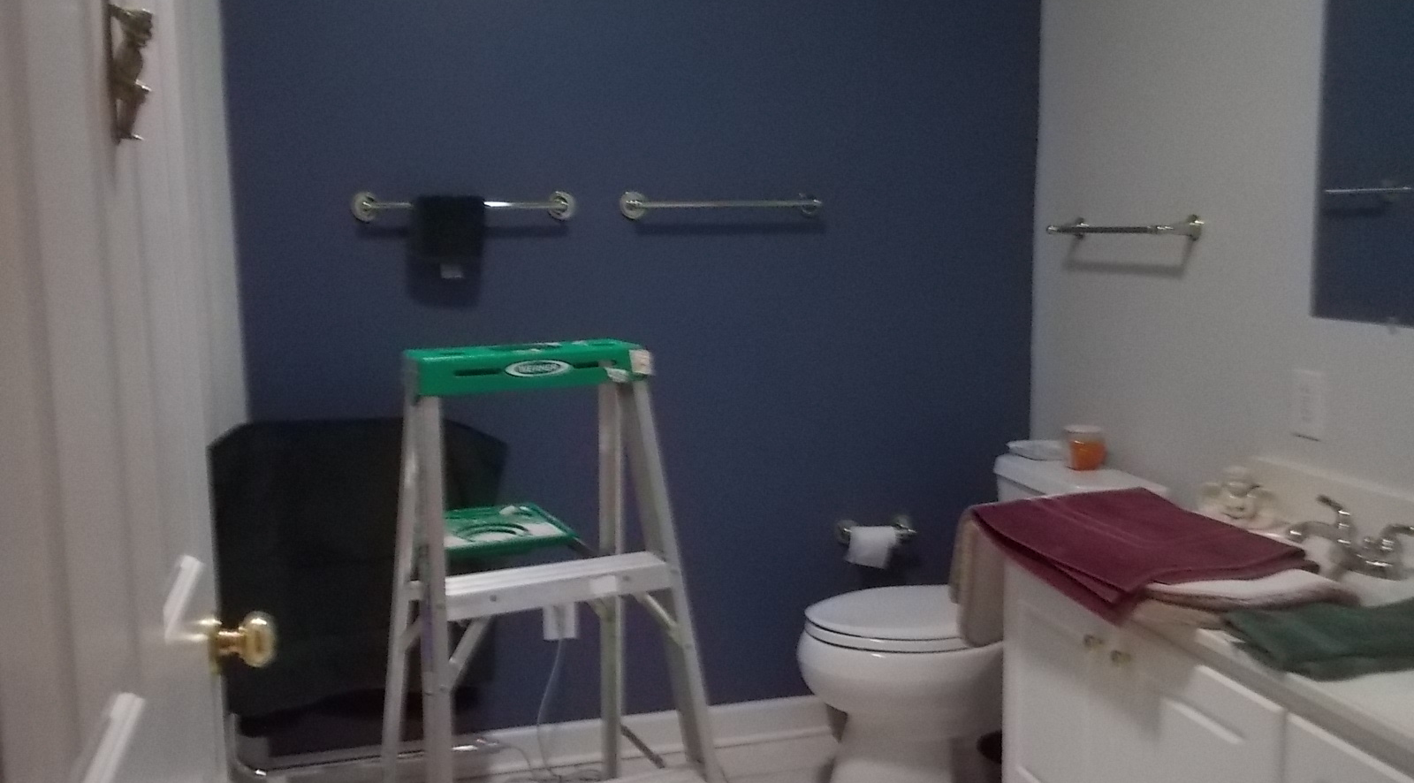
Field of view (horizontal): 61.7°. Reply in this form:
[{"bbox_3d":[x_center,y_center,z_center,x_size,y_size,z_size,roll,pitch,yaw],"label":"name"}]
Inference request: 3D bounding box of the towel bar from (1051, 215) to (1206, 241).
[{"bbox_3d":[0.917,-0.361,2.662,0.088,0.058,0.497,-3,8,-13],"label":"towel bar"}]

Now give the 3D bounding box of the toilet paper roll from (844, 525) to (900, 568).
[{"bbox_3d":[0.418,0.399,3.031,0.120,0.109,0.060,-3,8,-13],"label":"toilet paper roll"}]

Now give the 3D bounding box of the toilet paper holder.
[{"bbox_3d":[0.449,0.368,3.060,0.205,0.064,0.090,-3,8,-13],"label":"toilet paper holder"}]

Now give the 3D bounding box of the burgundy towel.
[{"bbox_3d":[0.777,0.276,2.154,0.405,0.085,0.545,-3,8,-17],"label":"burgundy towel"}]

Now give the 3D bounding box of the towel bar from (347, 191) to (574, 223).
[{"bbox_3d":[-0.555,-0.428,2.727,0.504,0.064,0.087,-3,8,-13],"label":"towel bar"}]

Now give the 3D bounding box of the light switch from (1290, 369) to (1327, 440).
[{"bbox_3d":[1.089,0.024,2.155,0.012,0.119,0.078,-3,8,-13],"label":"light switch"}]

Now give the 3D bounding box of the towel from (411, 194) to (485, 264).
[{"bbox_3d":[-0.588,-0.364,2.692,0.165,0.162,0.055,-3,8,-13],"label":"towel"}]

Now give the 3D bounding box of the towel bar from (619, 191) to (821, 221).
[{"bbox_3d":[0.045,-0.451,2.865,0.500,0.062,0.087,-3,8,-13],"label":"towel bar"}]

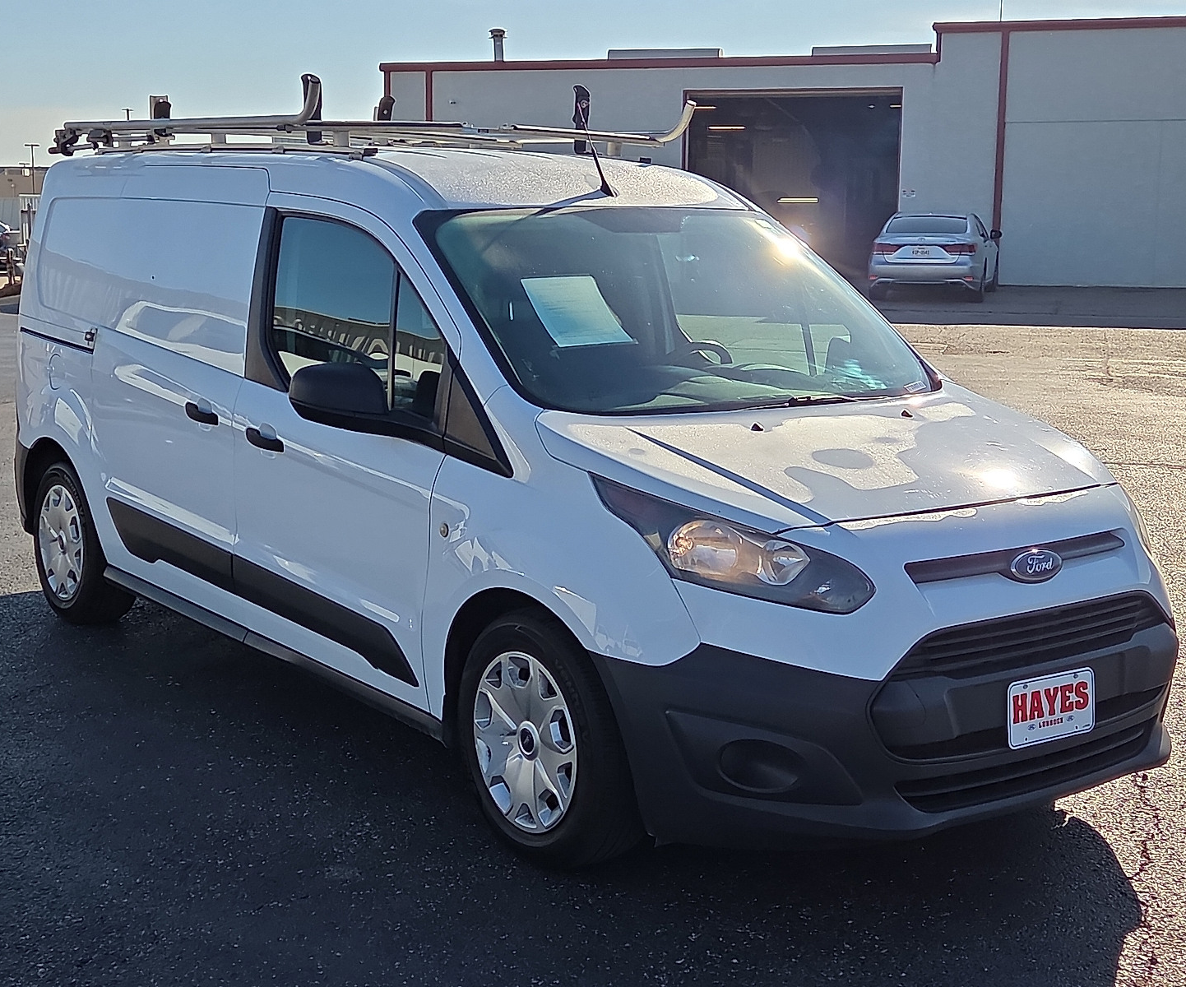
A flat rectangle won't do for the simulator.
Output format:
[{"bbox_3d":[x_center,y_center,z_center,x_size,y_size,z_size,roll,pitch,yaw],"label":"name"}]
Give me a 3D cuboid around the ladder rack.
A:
[{"bbox_3d":[-0.921,-1.405,6.320,1.580,0.430,2.450,-6,11,-37],"label":"ladder rack"}]

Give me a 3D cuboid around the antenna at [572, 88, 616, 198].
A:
[{"bbox_3d":[0.000,-1.033,5.065,0.045,0.368,0.065,-6,-18,-37],"label":"antenna"}]

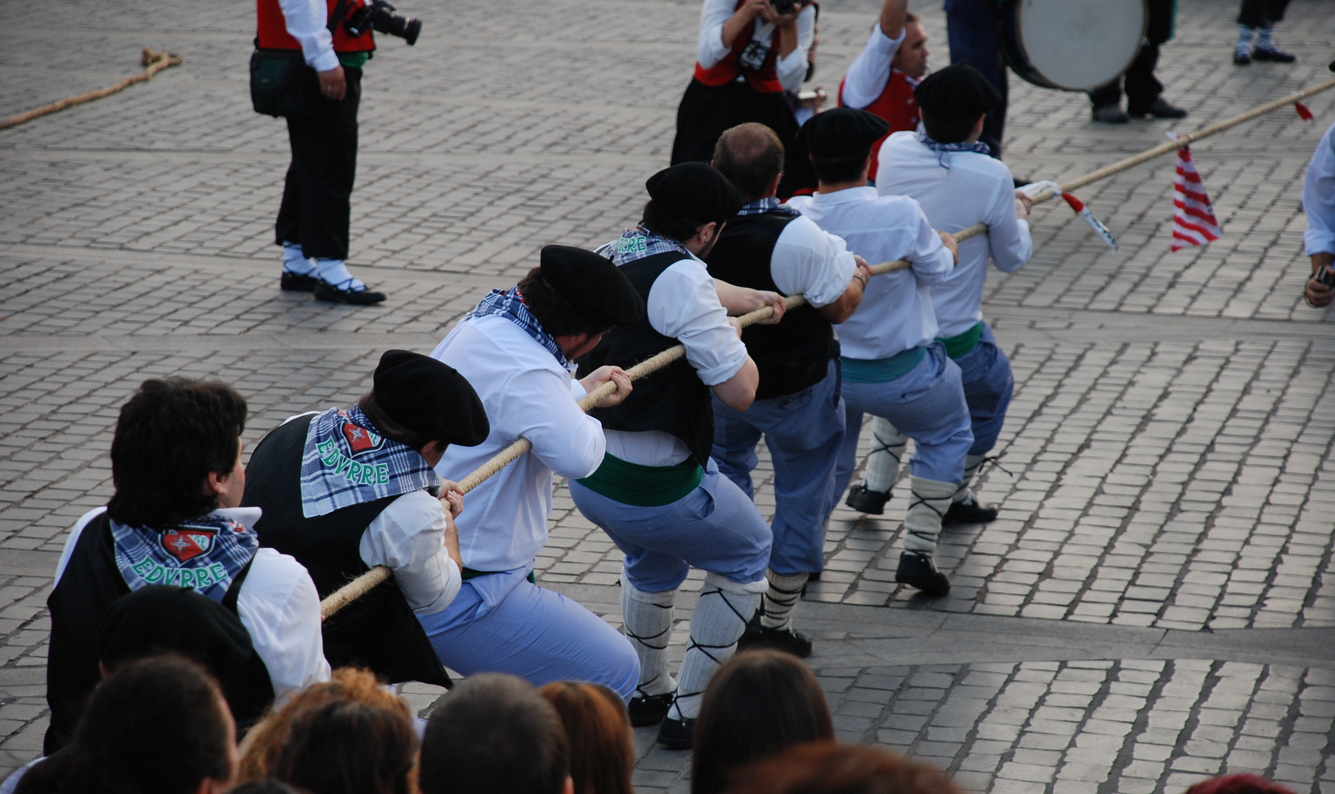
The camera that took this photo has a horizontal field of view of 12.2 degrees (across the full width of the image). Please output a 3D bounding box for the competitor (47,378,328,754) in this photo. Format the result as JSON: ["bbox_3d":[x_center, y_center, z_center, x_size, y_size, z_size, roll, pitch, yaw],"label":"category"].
[{"bbox_3d":[-0.958,0.692,12.500,0.570,1.410,0.680,4,8,25],"label":"competitor"}]

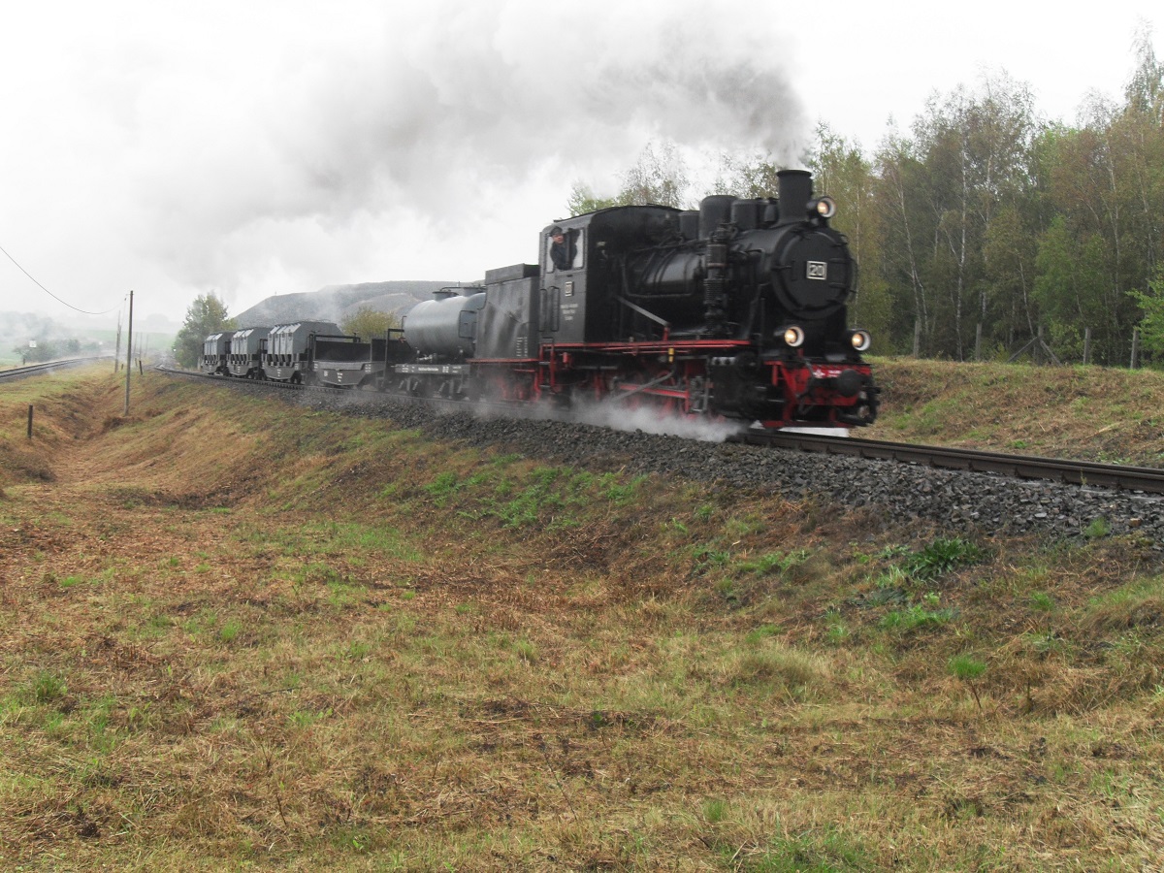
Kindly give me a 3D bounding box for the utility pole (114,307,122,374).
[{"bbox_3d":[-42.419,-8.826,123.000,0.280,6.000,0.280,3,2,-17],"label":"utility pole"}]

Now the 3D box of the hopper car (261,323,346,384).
[{"bbox_3d":[-9.802,-2.971,48.452,1.780,2.280,9.900,2,2,-22],"label":"hopper car"}]

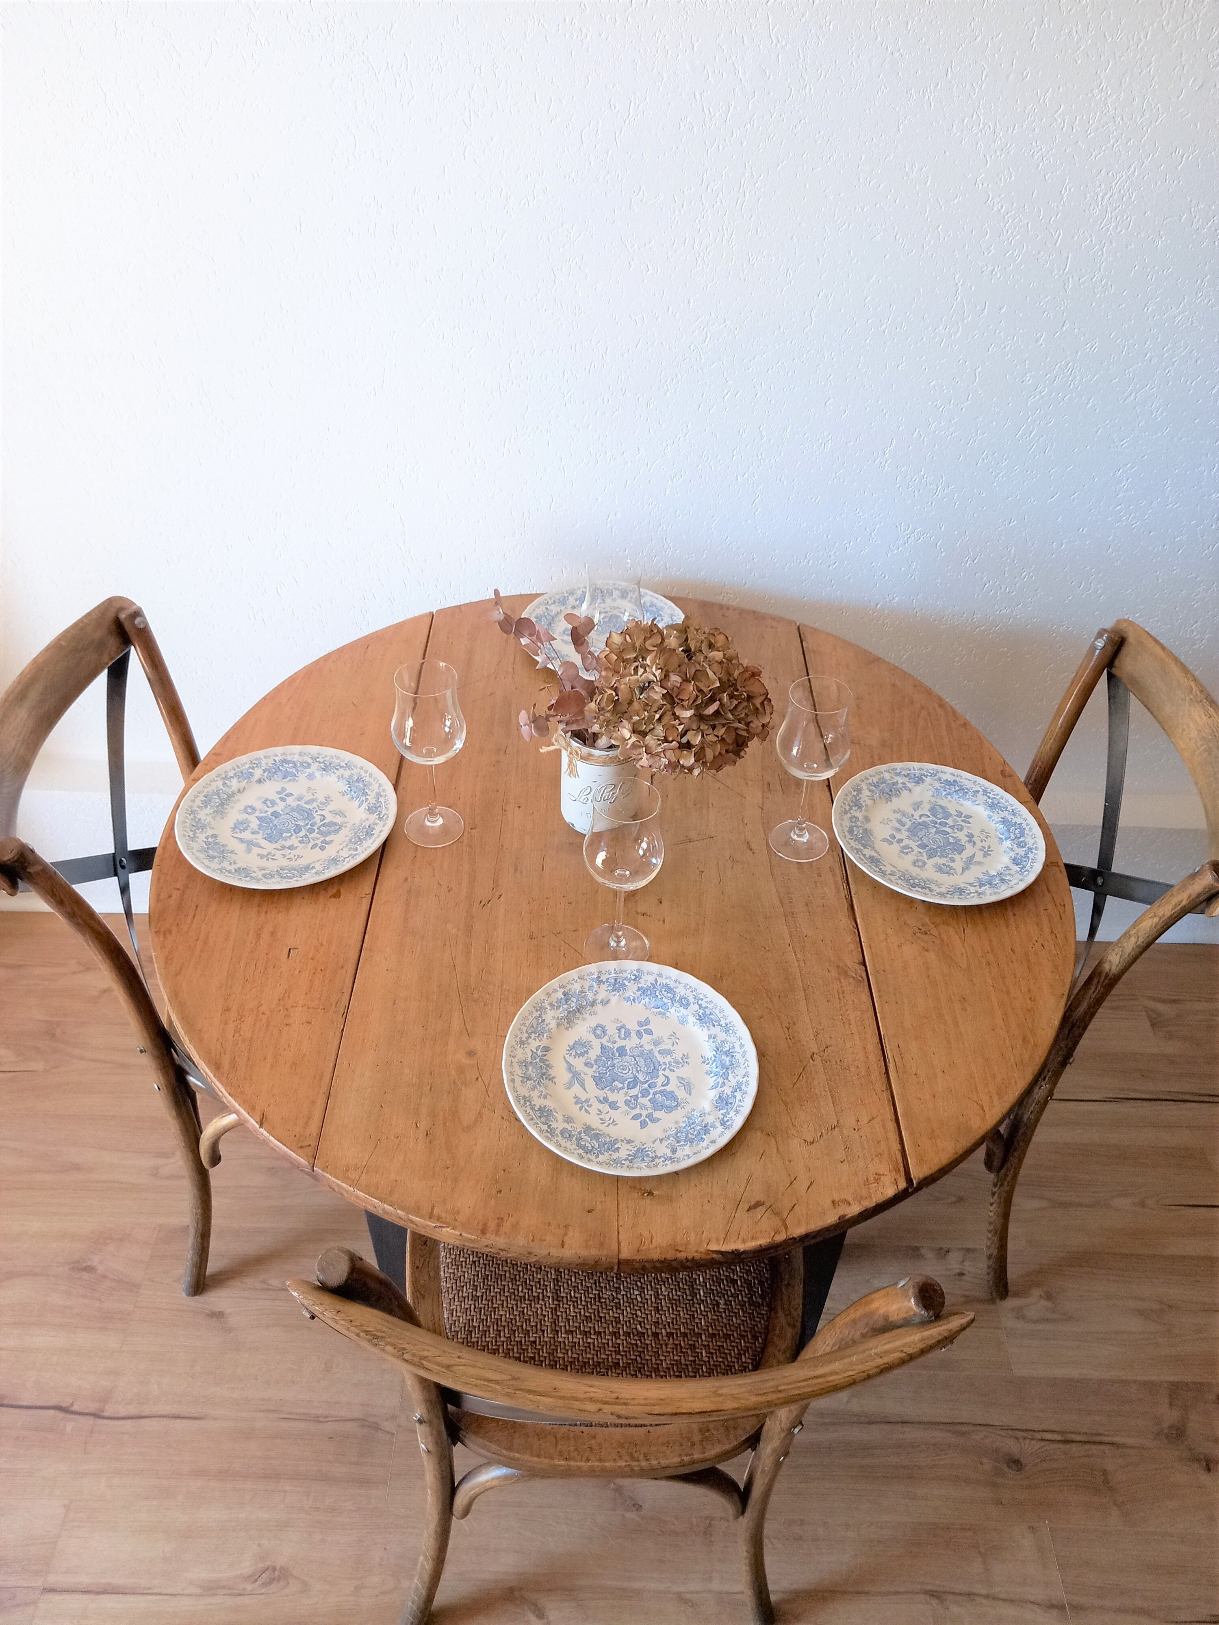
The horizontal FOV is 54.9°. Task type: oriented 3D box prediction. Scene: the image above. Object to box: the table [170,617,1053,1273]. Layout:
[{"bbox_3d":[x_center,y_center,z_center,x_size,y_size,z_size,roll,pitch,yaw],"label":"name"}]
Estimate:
[{"bbox_3d":[-0.005,0.304,1.636,1.045,0.765,1.045,2,43,-1],"label":"table"}]

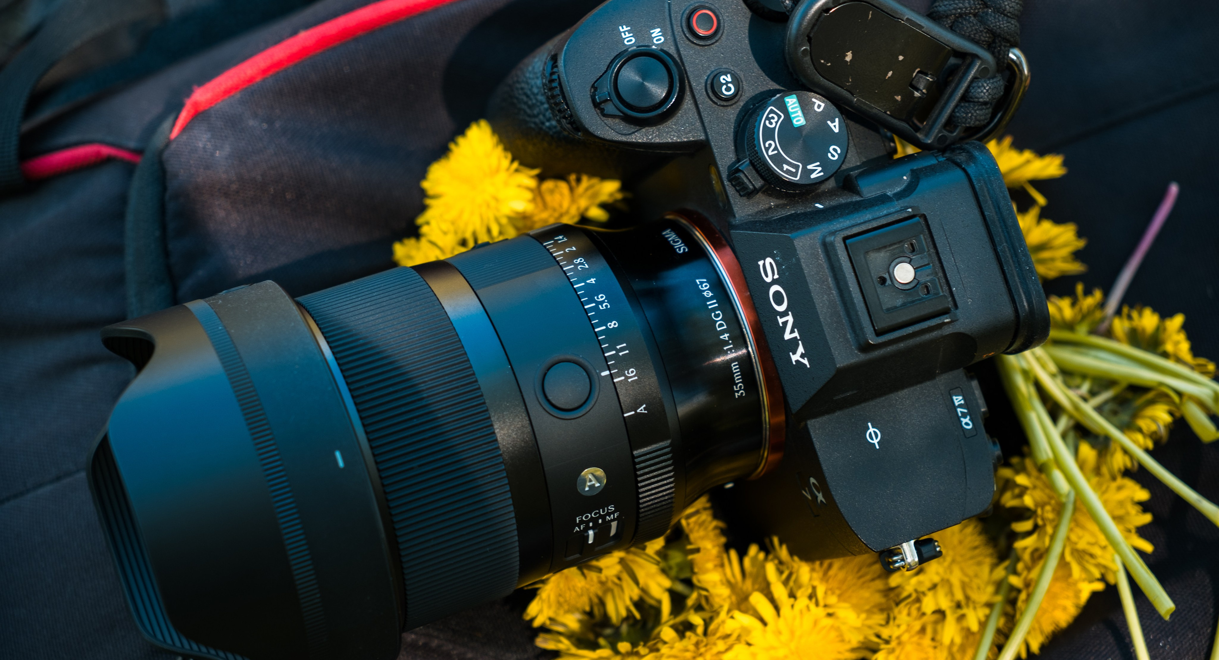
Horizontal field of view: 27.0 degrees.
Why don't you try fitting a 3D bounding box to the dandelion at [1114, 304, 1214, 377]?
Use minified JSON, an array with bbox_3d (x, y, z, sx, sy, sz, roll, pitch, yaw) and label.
[{"bbox_3d":[0.134,0.003,0.616,0.027,0.020,0.023,-18,87,-18],"label":"dandelion"}]

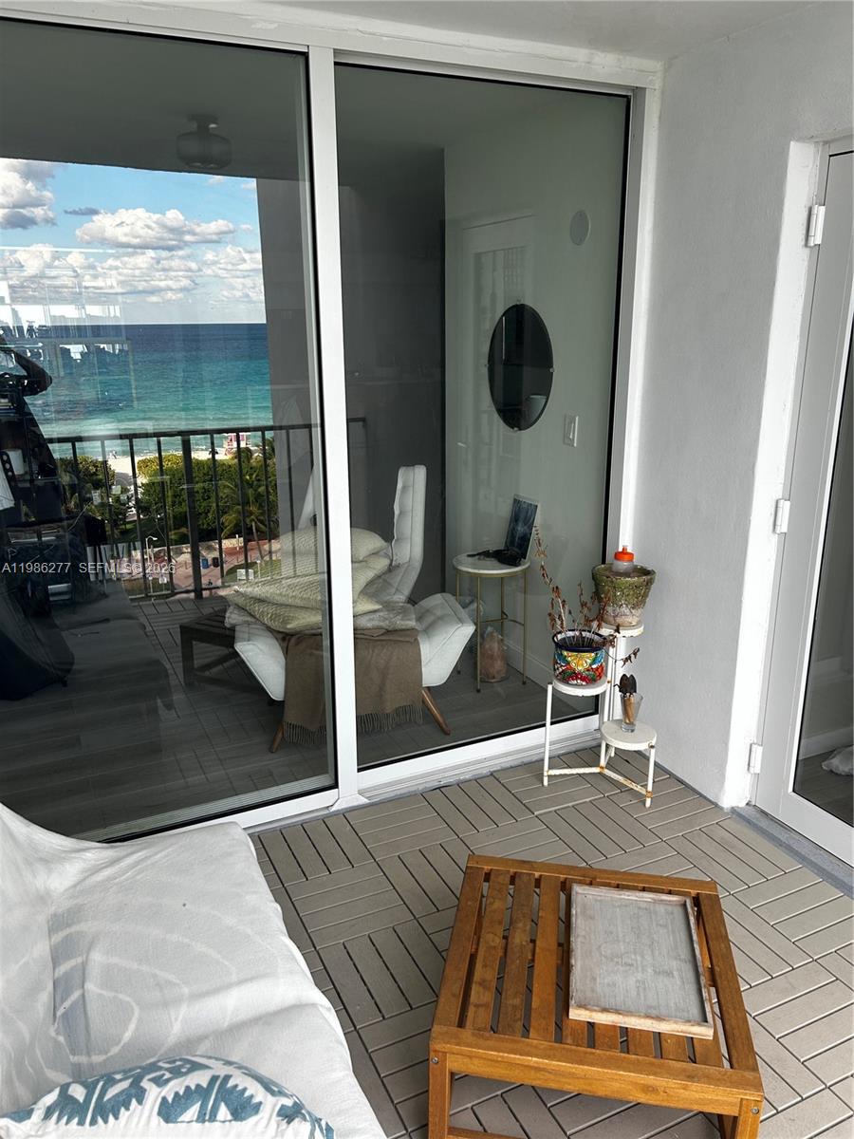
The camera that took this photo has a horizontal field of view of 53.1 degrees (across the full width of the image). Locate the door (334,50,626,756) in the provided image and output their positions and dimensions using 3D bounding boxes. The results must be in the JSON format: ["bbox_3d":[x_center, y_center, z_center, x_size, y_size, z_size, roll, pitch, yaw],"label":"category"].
[{"bbox_3d":[0.215,-0.419,2.983,1.080,2.310,0.080,-8,18,-24],"label":"door"}]

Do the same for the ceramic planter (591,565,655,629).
[{"bbox_3d":[0.705,0.098,3.110,0.223,0.183,0.223,0,17,0],"label":"ceramic planter"}]

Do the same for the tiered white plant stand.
[{"bbox_3d":[0.668,0.495,3.153,0.390,0.611,0.378,6,18,22],"label":"tiered white plant stand"}]

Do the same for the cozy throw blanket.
[{"bbox_3d":[-0.319,0.426,3.501,0.554,0.433,0.282,-4,17,-11],"label":"cozy throw blanket"}]

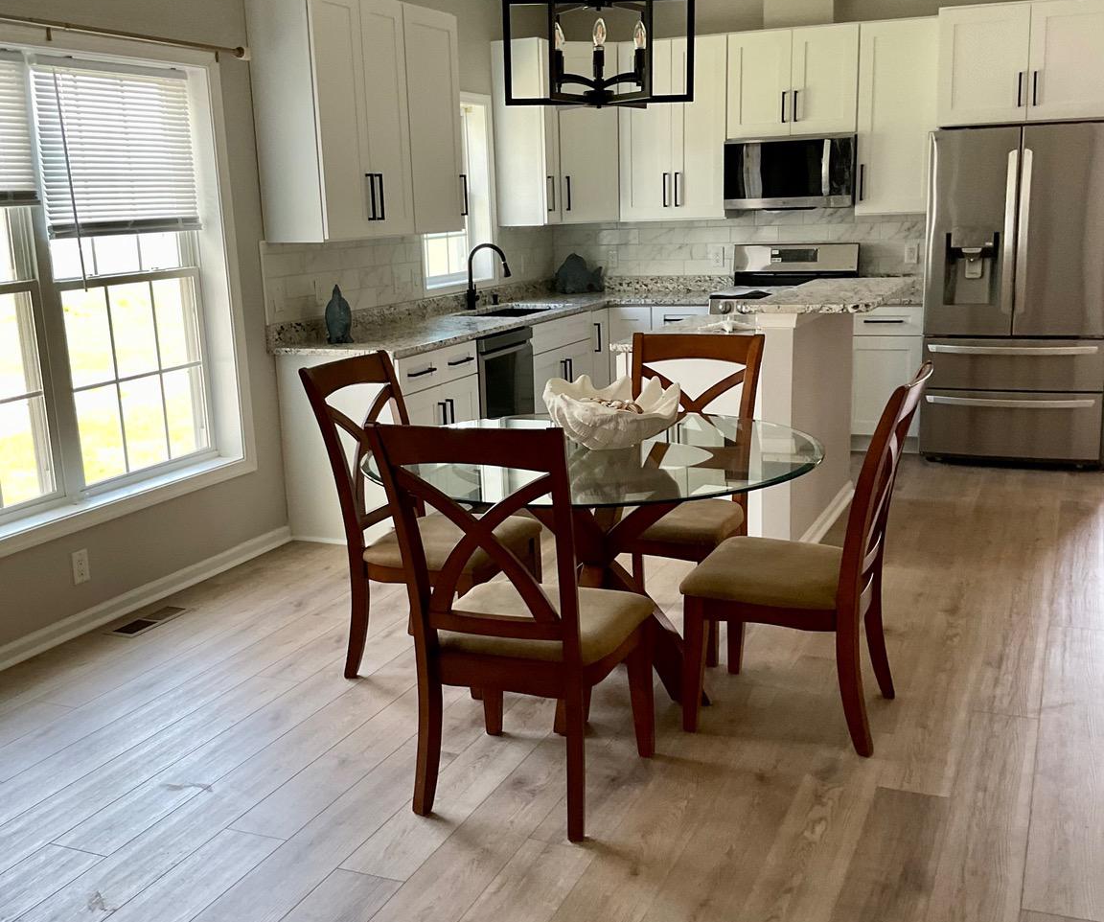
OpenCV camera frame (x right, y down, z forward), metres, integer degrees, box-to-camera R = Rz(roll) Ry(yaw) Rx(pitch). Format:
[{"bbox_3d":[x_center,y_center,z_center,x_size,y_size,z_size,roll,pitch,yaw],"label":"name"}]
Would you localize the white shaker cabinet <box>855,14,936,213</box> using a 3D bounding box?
[{"bbox_3d":[2.021,-1.956,7.084,0.462,1.064,0.330,4,13,23],"label":"white shaker cabinet"}]

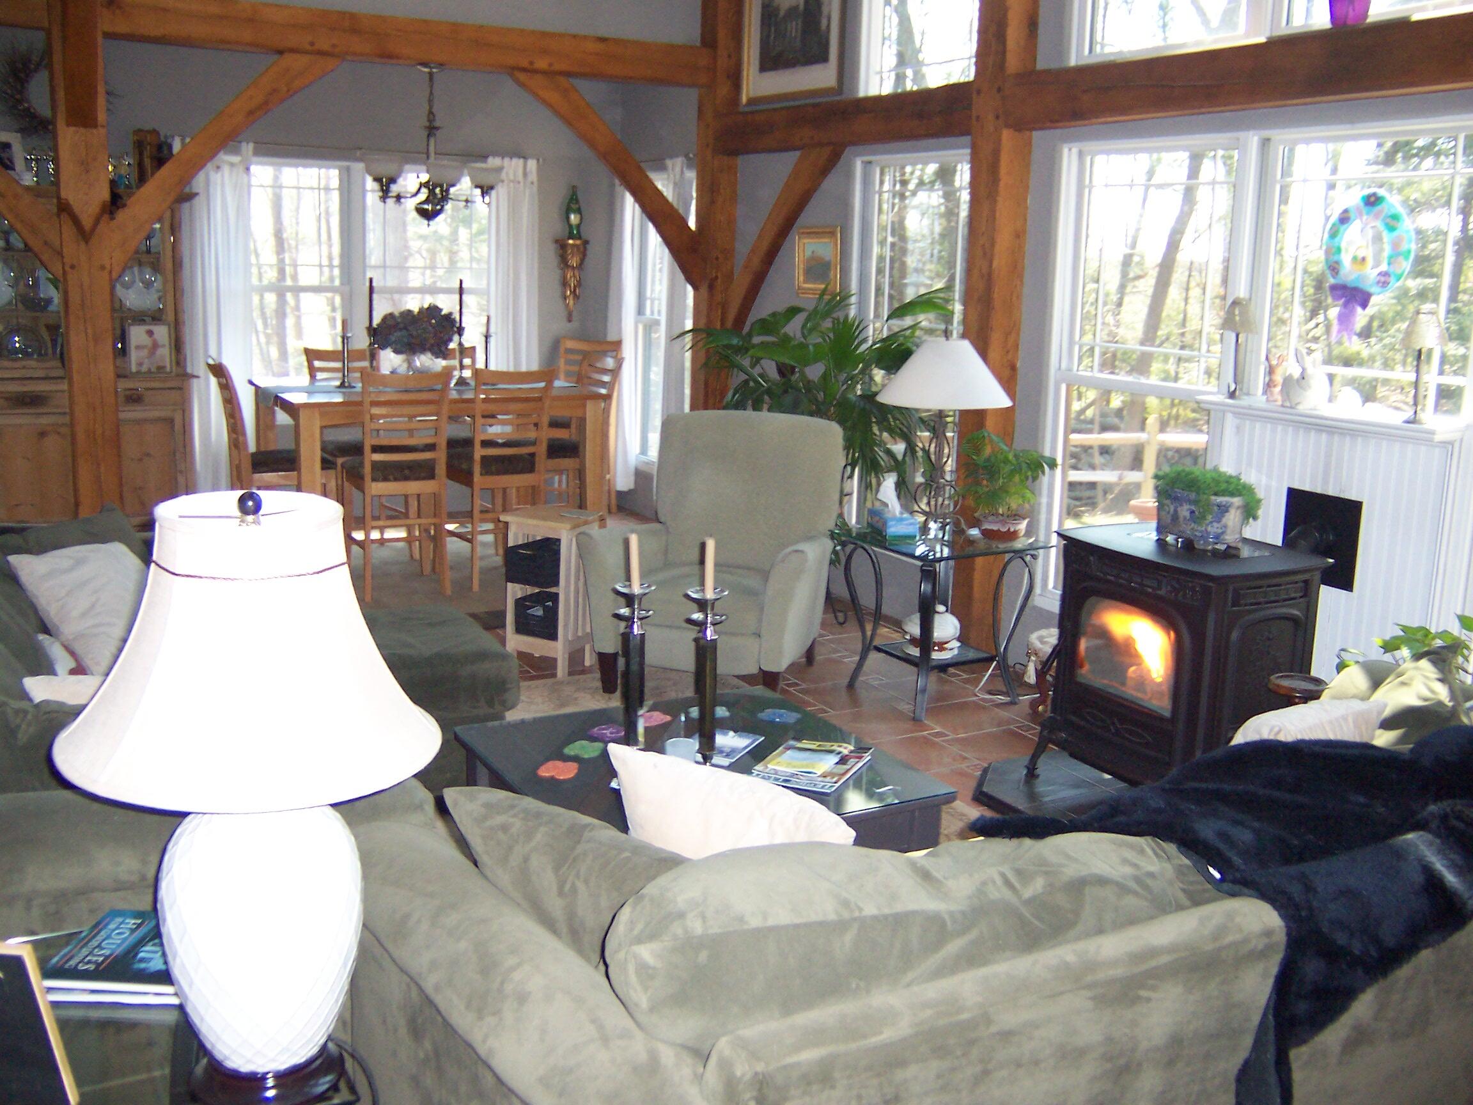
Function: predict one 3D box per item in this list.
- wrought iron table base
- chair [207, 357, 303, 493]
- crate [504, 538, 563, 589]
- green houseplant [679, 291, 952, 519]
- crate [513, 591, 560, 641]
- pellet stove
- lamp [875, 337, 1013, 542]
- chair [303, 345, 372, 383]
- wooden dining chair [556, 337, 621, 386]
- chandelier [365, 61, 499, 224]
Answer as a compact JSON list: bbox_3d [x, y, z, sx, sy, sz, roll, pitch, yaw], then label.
[{"bbox_3d":[0.724,0.255,5.253,0.520,0.570,0.520,-7,14,-34],"label":"wrought iron table base"},{"bbox_3d":[-2.248,-0.394,6.812,0.560,1.085,0.470,-5,13,-29],"label":"chair"},{"bbox_3d":[-0.753,0.037,5.412,0.180,0.140,0.220,7,13,27],"label":"crate"},{"bbox_3d":[0.329,-0.507,6.028,1.160,1.230,1.000,1,12,0],"label":"green houseplant"},{"bbox_3d":[-0.727,0.239,5.500,0.180,0.140,0.210,7,13,27],"label":"crate"},{"bbox_3d":[1.266,0.364,4.057,0.510,0.775,0.660,-5,13,-28],"label":"pellet stove"},{"bbox_3d":[0.790,-0.431,5.314,0.525,0.755,0.525,2,12,0],"label":"lamp"},{"bbox_3d":[-2.000,-0.519,7.452,0.460,1.070,0.560,-4,13,-24],"label":"chair"},{"bbox_3d":[-1.006,-0.762,8.772,0.470,1.085,0.560,5,12,15],"label":"wooden dining chair"},{"bbox_3d":[-1.516,-2.011,6.943,0.710,0.775,0.690,2,12,0],"label":"chandelier"}]

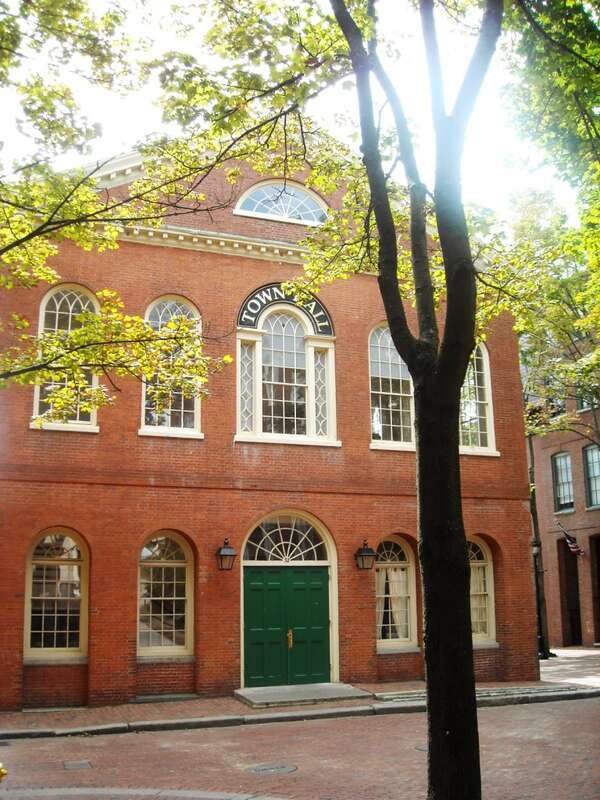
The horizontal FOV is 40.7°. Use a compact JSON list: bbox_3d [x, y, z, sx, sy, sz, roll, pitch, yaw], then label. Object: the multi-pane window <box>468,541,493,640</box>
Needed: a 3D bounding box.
[{"bbox_3d":[3.902,4.267,18.296,1.168,2.384,0.180,5,-15,-21],"label":"multi-pane window"}]

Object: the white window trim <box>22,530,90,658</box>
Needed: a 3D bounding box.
[{"bbox_3d":[-4.528,3.557,15.029,1.151,2.348,0.180,5,-15,-21],"label":"white window trim"}]

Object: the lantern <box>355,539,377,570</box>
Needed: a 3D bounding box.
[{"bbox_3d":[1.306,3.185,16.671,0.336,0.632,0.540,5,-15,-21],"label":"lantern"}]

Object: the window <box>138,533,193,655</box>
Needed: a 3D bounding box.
[{"bbox_3d":[-2.648,3.753,15.772,1.167,2.395,0.180,5,-15,-21],"label":"window"}]

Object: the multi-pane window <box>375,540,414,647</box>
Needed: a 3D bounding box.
[{"bbox_3d":[2.068,4.282,18.196,1.160,2.420,0.140,5,-14,-20],"label":"multi-pane window"}]

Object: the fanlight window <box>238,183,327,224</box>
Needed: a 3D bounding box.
[{"bbox_3d":[-0.353,-4.514,18.488,2.365,1.080,0.180,5,-15,-21],"label":"fanlight window"}]

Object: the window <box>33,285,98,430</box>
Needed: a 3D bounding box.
[{"bbox_3d":[-4.529,-0.867,15.847,1.301,2.979,0.200,5,-15,-21],"label":"window"}]

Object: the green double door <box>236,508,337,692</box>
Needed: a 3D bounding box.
[{"bbox_3d":[-0.244,3.981,16.394,2.090,3.504,0.220,5,-15,-21],"label":"green double door"}]

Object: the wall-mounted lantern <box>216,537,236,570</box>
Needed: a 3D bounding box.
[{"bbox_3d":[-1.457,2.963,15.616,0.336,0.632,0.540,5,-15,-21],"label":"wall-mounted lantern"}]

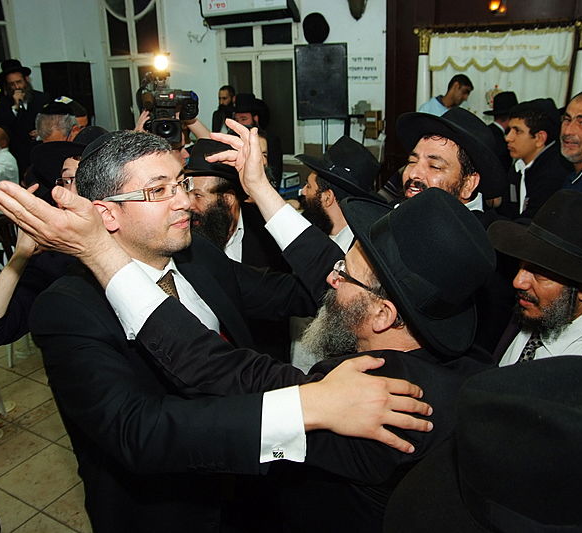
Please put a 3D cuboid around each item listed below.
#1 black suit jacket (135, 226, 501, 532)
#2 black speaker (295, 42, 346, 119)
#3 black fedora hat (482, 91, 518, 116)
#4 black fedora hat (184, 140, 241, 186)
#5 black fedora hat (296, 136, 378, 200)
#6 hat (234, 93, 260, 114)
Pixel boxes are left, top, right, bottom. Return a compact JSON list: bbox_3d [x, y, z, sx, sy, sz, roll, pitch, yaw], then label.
[{"bbox_3d":[0.119,0.377,1.103,0.470,0.840,0.740,13,23,39],"label":"black suit jacket"},{"bbox_3d":[0.317,-1.890,5.900,0.500,0.740,0.420,2,18,11],"label":"black speaker"},{"bbox_3d":[1.436,-1.080,3.850,0.350,0.135,0.310,-6,18,-17],"label":"black fedora hat"},{"bbox_3d":[-0.308,-0.374,2.180,0.355,0.140,0.310,-2,14,-40],"label":"black fedora hat"},{"bbox_3d":[0.186,-0.321,1.870,0.355,0.140,0.310,27,19,0],"label":"black fedora hat"},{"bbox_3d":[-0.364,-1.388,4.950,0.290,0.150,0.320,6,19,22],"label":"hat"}]

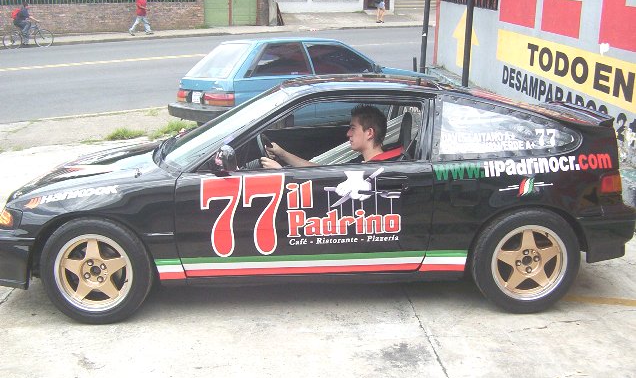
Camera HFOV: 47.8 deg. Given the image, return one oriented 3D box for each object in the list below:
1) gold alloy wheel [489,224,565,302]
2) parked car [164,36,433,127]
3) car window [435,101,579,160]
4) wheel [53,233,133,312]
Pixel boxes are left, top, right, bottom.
[{"bbox_3d":[1.117,0.376,3.868,0.410,0.410,0.180,1,14,-2],"label":"gold alloy wheel"},{"bbox_3d":[-0.087,-1.582,10.927,3.950,1.390,1.620,-10,17,-39],"label":"parked car"},{"bbox_3d":[0.992,-0.304,3.731,0.780,0.335,0.060,1,-8,-2],"label":"car window"},{"bbox_3d":[-1.167,0.420,3.803,0.410,0.410,0.180,1,14,-2],"label":"wheel"}]

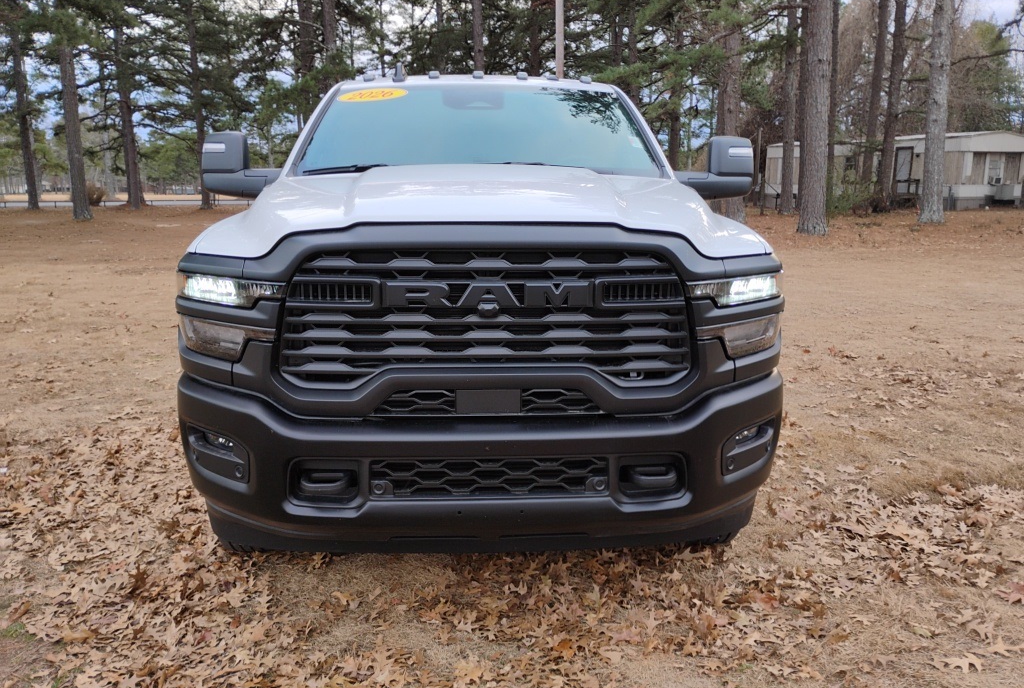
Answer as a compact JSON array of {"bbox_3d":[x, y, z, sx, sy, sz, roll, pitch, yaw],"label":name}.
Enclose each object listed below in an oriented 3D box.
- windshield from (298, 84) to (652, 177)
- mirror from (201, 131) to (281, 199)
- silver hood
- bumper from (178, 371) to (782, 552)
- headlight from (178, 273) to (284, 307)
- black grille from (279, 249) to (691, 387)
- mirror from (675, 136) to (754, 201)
[{"bbox_3d":[-0.147,-1.007,3.928,1.650,0.170,0.870,-1,47,-3],"label":"windshield"},{"bbox_3d":[-1.282,-0.853,3.932,0.400,0.330,0.220,-1,11,-3],"label":"mirror"},{"bbox_3d":[-0.100,-0.504,3.049,1.880,0.310,1.200,-1,11,-3],"label":"silver hood"},{"bbox_3d":[-0.078,0.358,2.771,2.030,0.500,0.500,-1,11,-3],"label":"bumper"},{"bbox_3d":[-0.901,-0.177,2.696,0.390,0.110,0.250,-1,11,-3],"label":"headlight"},{"bbox_3d":[-0.074,-0.083,2.603,1.290,0.440,0.160,-1,11,-3],"label":"black grille"},{"bbox_3d":[0.986,-0.857,4.044,0.400,0.330,0.220,-1,11,-3],"label":"mirror"}]

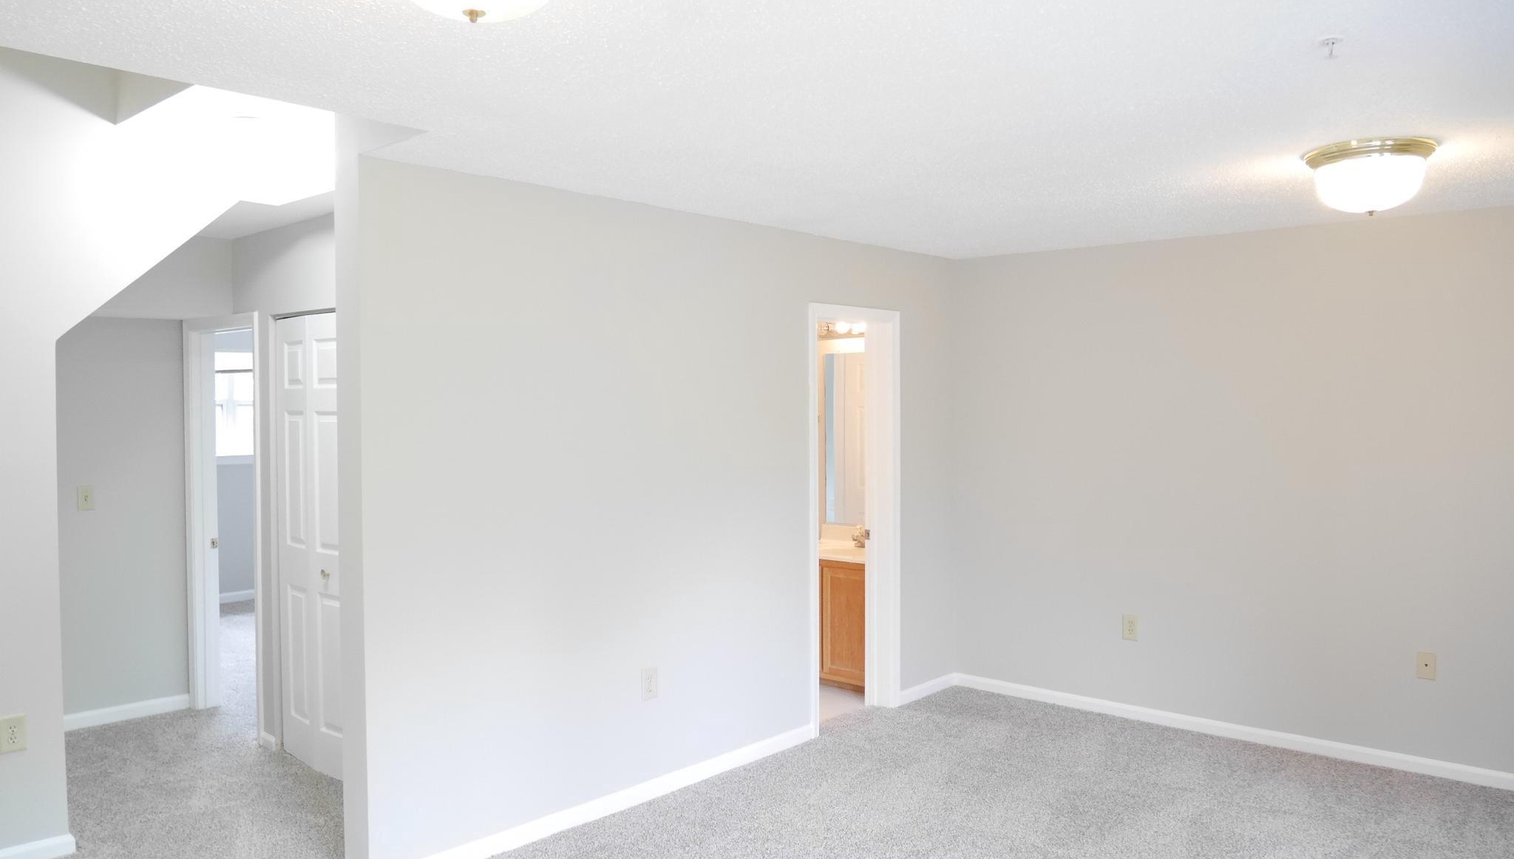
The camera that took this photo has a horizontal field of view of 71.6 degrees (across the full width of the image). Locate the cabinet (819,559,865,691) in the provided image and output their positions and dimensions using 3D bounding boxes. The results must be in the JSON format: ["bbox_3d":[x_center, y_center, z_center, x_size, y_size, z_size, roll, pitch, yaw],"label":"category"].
[{"bbox_3d":[0.555,1.106,6.181,0.790,0.740,0.525,1,2,43],"label":"cabinet"}]

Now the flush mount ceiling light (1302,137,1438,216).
[{"bbox_3d":[1.953,-0.787,3.346,0.368,0.205,0.368,1,2,43],"label":"flush mount ceiling light"}]

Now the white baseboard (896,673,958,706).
[{"bbox_3d":[0.945,1.435,5.822,0.016,0.081,0.538,1,2,43],"label":"white baseboard"}]

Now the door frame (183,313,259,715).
[{"bbox_3d":[-2.641,0.460,5.316,0.905,2.092,0.137,1,2,43],"label":"door frame"}]

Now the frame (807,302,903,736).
[{"bbox_3d":[0.466,0.438,5.357,0.145,2.101,0.753,1,2,43],"label":"frame"}]

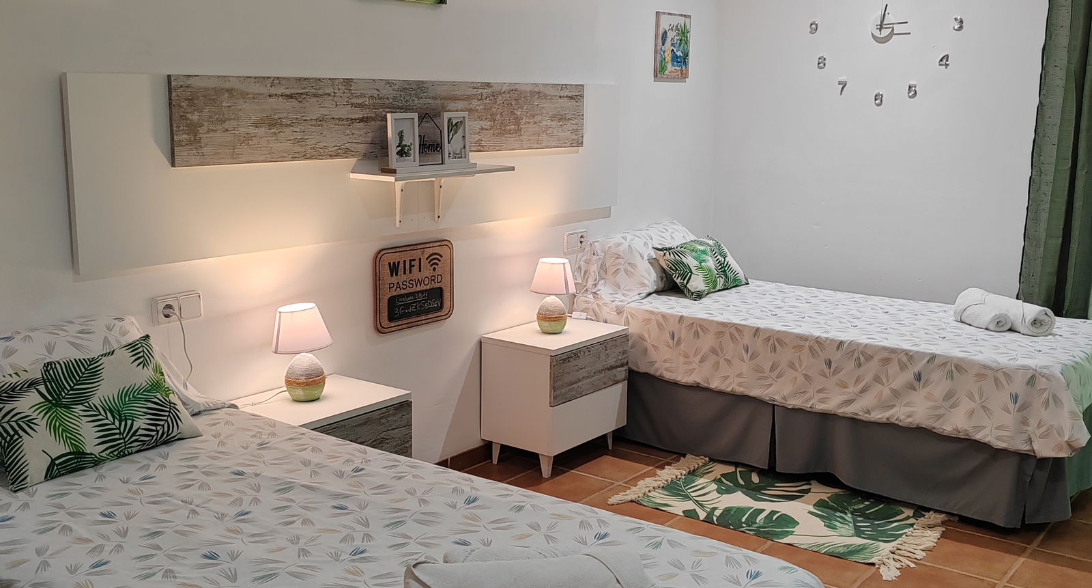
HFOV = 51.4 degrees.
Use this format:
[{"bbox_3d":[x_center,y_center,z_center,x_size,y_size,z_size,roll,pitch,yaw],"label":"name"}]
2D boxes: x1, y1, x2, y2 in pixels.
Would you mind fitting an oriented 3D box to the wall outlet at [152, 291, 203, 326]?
[{"bbox_3d":[-1.019,0.041,3.150,0.015,0.080,0.153,8,13,36],"label":"wall outlet"}]

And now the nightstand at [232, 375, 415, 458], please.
[{"bbox_3d":[-0.700,0.561,3.421,0.335,0.499,0.506,8,13,36],"label":"nightstand"}]

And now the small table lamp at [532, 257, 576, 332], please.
[{"bbox_3d":[0.029,0.010,4.335,0.172,0.281,0.172,1,10,0],"label":"small table lamp"}]

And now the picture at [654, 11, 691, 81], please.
[{"bbox_3d":[0.566,-1.103,5.064,0.018,0.280,0.281,9,13,36],"label":"picture"}]

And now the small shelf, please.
[{"bbox_3d":[-0.361,-0.313,3.738,0.197,0.188,0.596,9,13,36],"label":"small shelf"}]

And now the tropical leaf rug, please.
[{"bbox_3d":[0.804,0.733,3.917,1.038,0.012,0.635,9,13,36],"label":"tropical leaf rug"}]

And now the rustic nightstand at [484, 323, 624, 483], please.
[{"bbox_3d":[0.040,0.388,4.380,0.326,0.495,0.506,9,13,36],"label":"rustic nightstand"}]

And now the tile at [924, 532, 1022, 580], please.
[{"bbox_3d":[1.310,0.815,3.580,0.323,0.012,0.328,9,13,36],"label":"tile"}]

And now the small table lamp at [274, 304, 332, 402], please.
[{"bbox_3d":[-0.721,0.175,3.361,0.175,0.284,0.175,1,10,0],"label":"small table lamp"}]

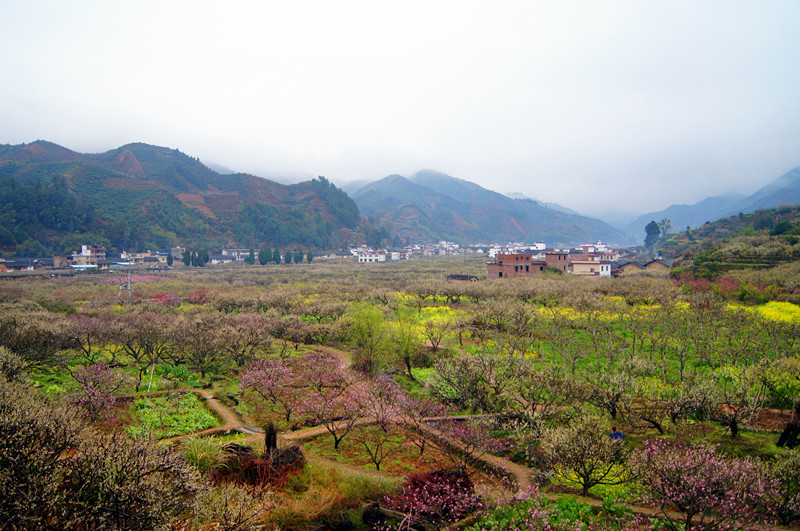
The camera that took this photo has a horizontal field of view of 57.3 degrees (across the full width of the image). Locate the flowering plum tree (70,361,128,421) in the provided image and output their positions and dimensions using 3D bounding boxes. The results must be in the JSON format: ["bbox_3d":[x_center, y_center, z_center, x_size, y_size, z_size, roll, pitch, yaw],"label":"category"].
[{"bbox_3d":[-18.142,7.637,43.866,3.480,3.320,3.480,0,2,0],"label":"flowering plum tree"}]

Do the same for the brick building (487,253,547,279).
[{"bbox_3d":[34.999,0.751,220.000,17.500,8.000,12.000,0,2,-3],"label":"brick building"}]

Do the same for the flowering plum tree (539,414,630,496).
[{"bbox_3d":[7.792,8.078,30.873,3.890,3.270,3.890,0,2,0],"label":"flowering plum tree"}]

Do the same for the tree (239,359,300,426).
[{"bbox_3d":[-7.697,7.491,43.135,3.660,3.660,3.660,0,2,0],"label":"tree"}]

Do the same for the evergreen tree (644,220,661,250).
[{"bbox_3d":[127.577,-14.652,370.000,7.800,15.500,7.800,0,2,0],"label":"evergreen tree"}]

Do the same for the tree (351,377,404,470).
[{"bbox_3d":[-1.054,7.502,34.242,2.530,4.210,2.780,0,2,0],"label":"tree"}]

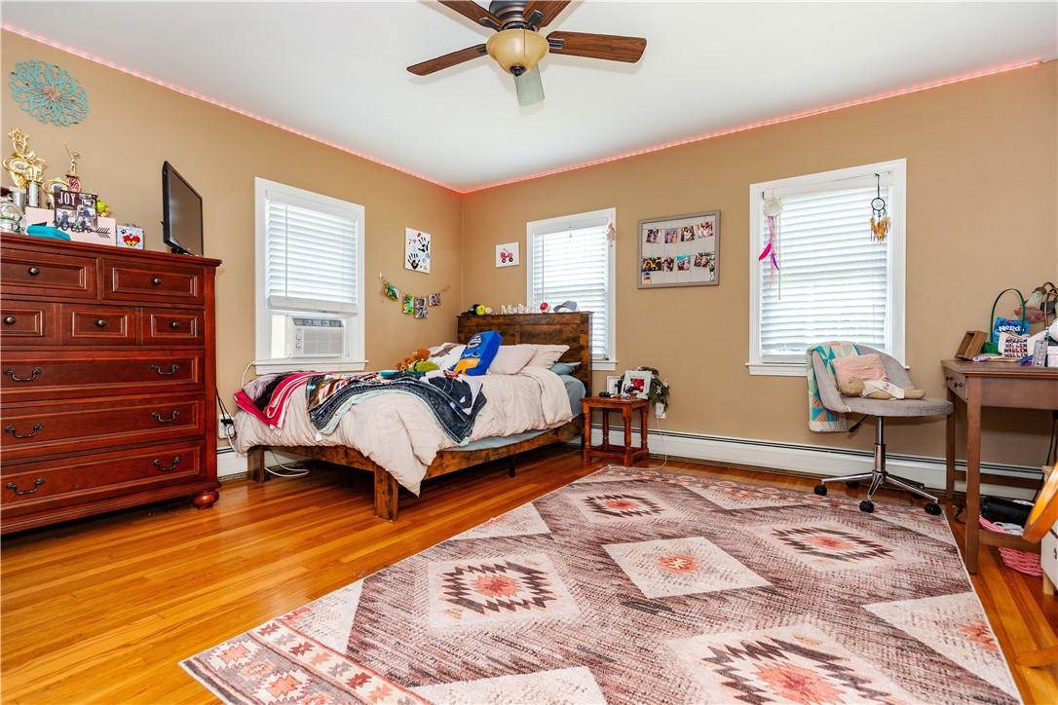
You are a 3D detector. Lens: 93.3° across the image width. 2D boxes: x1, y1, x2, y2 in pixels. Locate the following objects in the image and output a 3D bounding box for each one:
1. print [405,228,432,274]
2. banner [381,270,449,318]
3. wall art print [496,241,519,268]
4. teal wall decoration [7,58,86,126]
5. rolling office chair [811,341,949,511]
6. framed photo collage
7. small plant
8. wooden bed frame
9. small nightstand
[{"bbox_3d":[-0.999,-0.900,4.458,0.022,0.357,0.296,1,2,34],"label":"print"},{"bbox_3d":[-1.005,-0.485,4.457,0.030,0.359,0.816,1,2,34],"label":"banner"},{"bbox_3d":[-0.188,-0.902,4.643,0.259,0.205,0.022,1,2,34],"label":"wall art print"},{"bbox_3d":[-2.356,-1.271,2.459,0.030,0.283,0.291,1,2,34],"label":"teal wall decoration"},{"bbox_3d":[1.938,0.386,2.781,0.556,0.888,0.592,-1,1,-16],"label":"rolling office chair"},{"bbox_3d":[1.119,-0.756,3.755,0.610,0.533,0.025,1,2,34],"label":"framed photo collage"},{"bbox_3d":[0.860,0.274,3.752,0.332,0.314,0.269,1,2,34],"label":"small plant"},{"bbox_3d":[-0.669,0.253,3.643,1.498,1.132,2.126,1,2,34],"label":"wooden bed frame"},{"bbox_3d":[0.660,0.579,3.760,0.390,0.466,0.359,0,1,27],"label":"small nightstand"}]

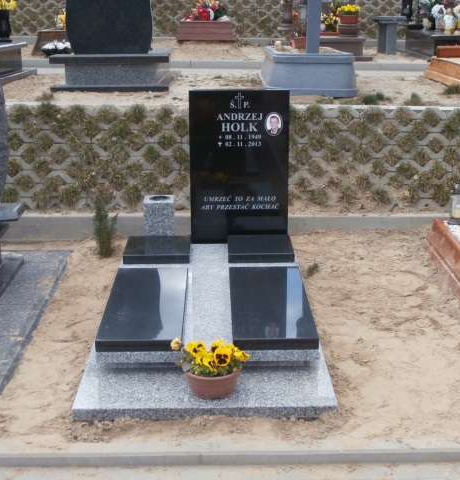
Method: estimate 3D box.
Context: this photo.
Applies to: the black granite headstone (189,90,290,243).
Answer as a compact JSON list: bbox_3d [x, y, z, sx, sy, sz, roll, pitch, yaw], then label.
[{"bbox_3d":[0.052,-0.395,4.693,0.525,0.830,0.080,-1,17,-1],"label":"black granite headstone"}]

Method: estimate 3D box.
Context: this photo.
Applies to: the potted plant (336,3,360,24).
[{"bbox_3d":[1.304,-2.482,9.543,0.266,0.217,0.240,-1,17,-1],"label":"potted plant"}]

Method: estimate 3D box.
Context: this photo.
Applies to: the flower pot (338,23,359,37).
[{"bbox_3d":[1.319,-2.314,9.593,0.237,0.131,0.236,0,17,0],"label":"flower pot"}]

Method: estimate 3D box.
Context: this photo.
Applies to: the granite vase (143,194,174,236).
[{"bbox_3d":[-0.389,-0.118,4.825,0.164,0.228,0.170,-1,17,-1],"label":"granite vase"}]

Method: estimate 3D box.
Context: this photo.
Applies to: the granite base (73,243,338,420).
[{"bbox_3d":[-0.108,0.314,4.140,1.000,0.210,1.860,-1,17,-1],"label":"granite base"}]

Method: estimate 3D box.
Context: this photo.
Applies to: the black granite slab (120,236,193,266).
[{"bbox_3d":[-0.379,0.050,4.596,0.341,0.047,0.332,-1,17,-1],"label":"black granite slab"}]

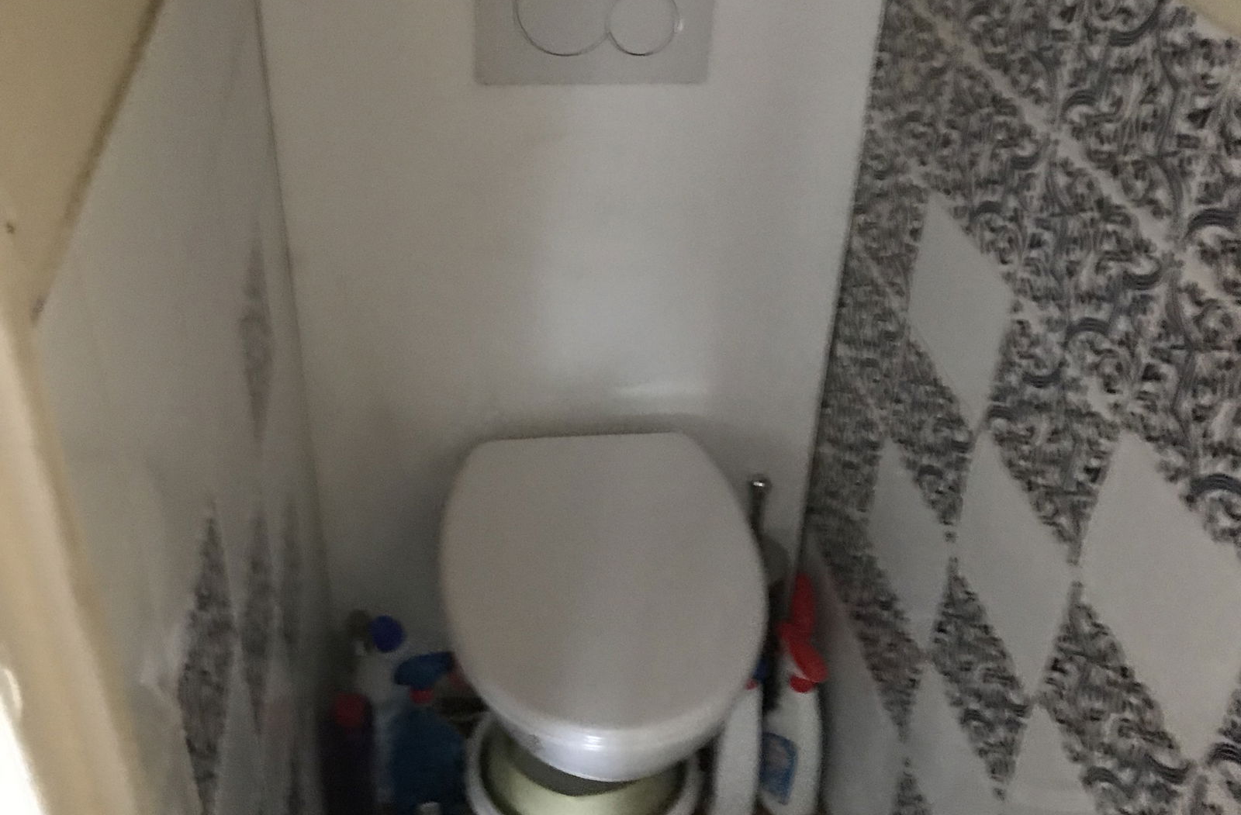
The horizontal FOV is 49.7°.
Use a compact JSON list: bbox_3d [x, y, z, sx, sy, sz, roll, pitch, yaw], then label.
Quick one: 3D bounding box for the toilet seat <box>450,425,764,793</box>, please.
[{"bbox_3d":[-0.021,0.197,1.483,0.350,0.070,0.465,-3,35,-8],"label":"toilet seat"}]

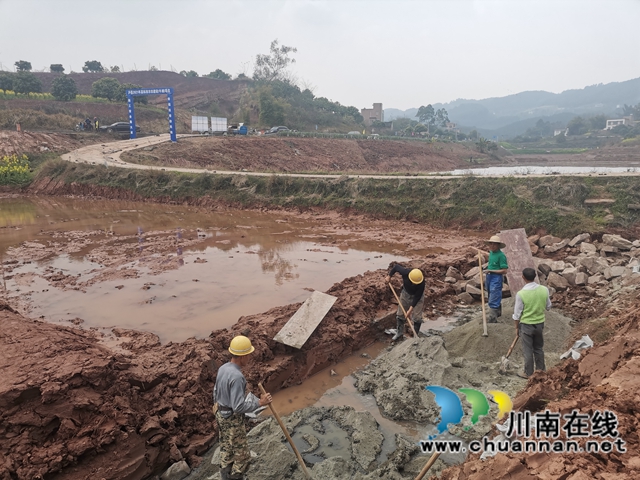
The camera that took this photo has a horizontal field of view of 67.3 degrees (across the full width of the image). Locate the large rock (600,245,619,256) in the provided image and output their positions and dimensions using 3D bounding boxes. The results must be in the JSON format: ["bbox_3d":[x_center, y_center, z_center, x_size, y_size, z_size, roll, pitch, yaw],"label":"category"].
[{"bbox_3d":[7.347,0.270,12.200,0.420,0.240,0.330,8,15,31],"label":"large rock"}]

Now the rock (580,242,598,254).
[{"bbox_3d":[7.045,0.220,12.600,0.390,0.250,0.320,8,15,29],"label":"rock"}]

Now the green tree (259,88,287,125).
[{"bbox_3d":[-8.862,-24.684,90.000,5.200,7.100,5.000,-1,13,-5],"label":"green tree"}]

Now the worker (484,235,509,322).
[{"bbox_3d":[3.420,0.735,9.350,0.460,1.720,0.520,-9,16,-34],"label":"worker"}]

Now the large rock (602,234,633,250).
[{"bbox_3d":[7.550,0.058,12.200,0.661,0.297,0.462,8,15,32],"label":"large rock"}]

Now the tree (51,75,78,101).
[{"bbox_3d":[-38.173,-22.675,72.000,3.800,3.900,3.800,-7,15,-26],"label":"tree"}]

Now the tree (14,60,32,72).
[{"bbox_3d":[-70.889,-41.477,115.000,4.200,3.000,4.100,-7,15,-29],"label":"tree"}]

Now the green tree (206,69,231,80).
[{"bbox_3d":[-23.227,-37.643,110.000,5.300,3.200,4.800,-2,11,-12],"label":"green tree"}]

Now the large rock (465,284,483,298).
[{"bbox_3d":[3.364,1.125,10.500,0.440,0.320,0.400,5,12,25],"label":"large rock"}]

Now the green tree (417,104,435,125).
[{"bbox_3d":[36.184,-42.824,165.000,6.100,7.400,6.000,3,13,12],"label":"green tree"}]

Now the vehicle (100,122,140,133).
[{"bbox_3d":[-24.486,-13.734,59.000,4.700,1.460,1.820,-6,12,-29],"label":"vehicle"}]

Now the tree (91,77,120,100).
[{"bbox_3d":[-31.966,-22.498,72.000,3.800,3.600,3.800,-6,14,-22],"label":"tree"}]

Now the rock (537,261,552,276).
[{"bbox_3d":[5.430,0.712,11.600,0.360,0.320,0.350,5,12,25],"label":"rock"}]

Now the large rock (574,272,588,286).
[{"bbox_3d":[5.941,0.882,10.900,0.280,0.250,0.270,7,15,29],"label":"large rock"}]

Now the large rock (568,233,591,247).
[{"bbox_3d":[7.936,-0.006,14.700,0.660,0.380,0.420,5,12,25],"label":"large rock"}]

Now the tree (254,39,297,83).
[{"bbox_3d":[-10.148,-40.083,108.000,9.800,9.800,9.000,-1,13,-5],"label":"tree"}]

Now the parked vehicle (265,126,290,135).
[{"bbox_3d":[-6.734,-17.703,78.000,1.820,1.500,4.600,8,13,36],"label":"parked vehicle"}]

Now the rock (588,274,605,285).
[{"bbox_3d":[5.695,0.812,9.900,0.290,0.136,0.217,8,15,30],"label":"rock"}]

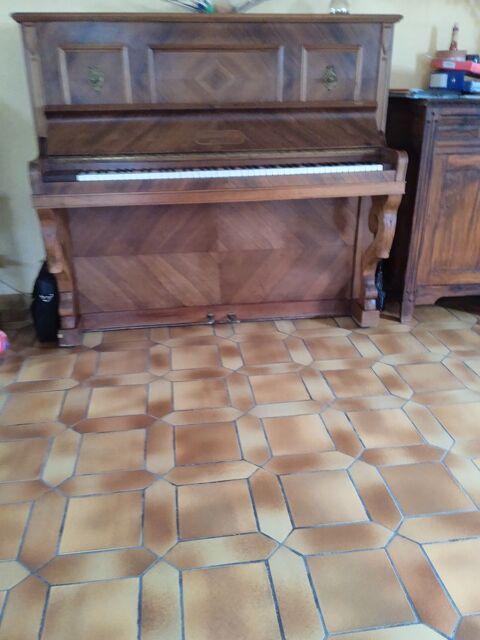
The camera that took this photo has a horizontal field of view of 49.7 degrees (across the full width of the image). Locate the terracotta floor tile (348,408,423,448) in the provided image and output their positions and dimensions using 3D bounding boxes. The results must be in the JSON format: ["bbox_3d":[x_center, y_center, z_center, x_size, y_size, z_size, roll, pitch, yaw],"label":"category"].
[{"bbox_3d":[0.463,0.347,1.664,0.190,0.010,0.190,-3,23,-7],"label":"terracotta floor tile"}]

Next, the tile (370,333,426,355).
[{"bbox_3d":[0.688,0.109,2.261,0.198,0.010,0.195,-3,24,-7],"label":"tile"}]

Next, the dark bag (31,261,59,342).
[{"bbox_3d":[-0.849,-0.091,2.264,0.120,0.345,0.150,-3,23,-7],"label":"dark bag"}]

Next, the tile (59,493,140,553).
[{"bbox_3d":[-0.353,0.523,1.341,0.198,0.010,0.195,-3,24,-7],"label":"tile"}]

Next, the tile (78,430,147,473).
[{"bbox_3d":[-0.390,0.406,1.590,0.195,0.012,0.195,-3,23,-7],"label":"tile"}]

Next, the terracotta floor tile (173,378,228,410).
[{"bbox_3d":[-0.143,0.276,1.892,0.198,0.010,0.195,-3,24,-7],"label":"terracotta floor tile"}]

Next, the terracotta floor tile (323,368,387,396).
[{"bbox_3d":[0.431,0.243,1.964,0.195,0.012,0.195,-3,23,-7],"label":"terracotta floor tile"}]

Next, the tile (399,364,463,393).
[{"bbox_3d":[0.706,0.220,1.957,0.190,0.010,0.190,-3,23,-7],"label":"tile"}]

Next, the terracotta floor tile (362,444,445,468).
[{"bbox_3d":[0.497,0.414,1.582,0.283,0.010,0.085,-3,24,-7],"label":"terracotta floor tile"}]

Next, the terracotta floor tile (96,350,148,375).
[{"bbox_3d":[-0.458,0.177,2.079,0.190,0.010,0.190,-3,23,-7],"label":"terracotta floor tile"}]

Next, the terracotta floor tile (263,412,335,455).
[{"bbox_3d":[0.183,0.372,1.665,0.195,0.012,0.195,-3,23,-7],"label":"terracotta floor tile"}]

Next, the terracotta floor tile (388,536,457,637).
[{"bbox_3d":[0.412,0.595,1.178,0.085,0.010,0.278,-3,24,-7],"label":"terracotta floor tile"}]

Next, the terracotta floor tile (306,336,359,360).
[{"bbox_3d":[0.394,0.128,2.232,0.195,0.012,0.195,-3,23,-7],"label":"terracotta floor tile"}]

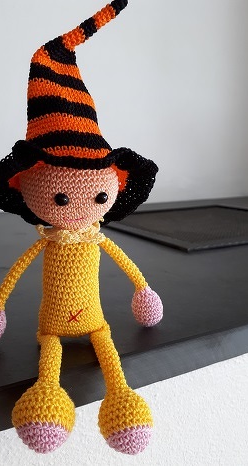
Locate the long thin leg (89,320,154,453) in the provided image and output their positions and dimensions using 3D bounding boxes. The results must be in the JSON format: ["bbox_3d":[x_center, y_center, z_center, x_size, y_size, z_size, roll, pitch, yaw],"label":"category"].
[{"bbox_3d":[-0.006,0.099,0.244,0.035,0.035,0.086,-5,51,-18],"label":"long thin leg"}]

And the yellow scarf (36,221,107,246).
[{"bbox_3d":[-0.040,0.000,0.269,0.051,0.015,0.046,-3,12,-14],"label":"yellow scarf"}]

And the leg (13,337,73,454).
[{"bbox_3d":[-0.051,0.093,0.226,0.035,0.035,0.081,-3,33,-13],"label":"leg"}]

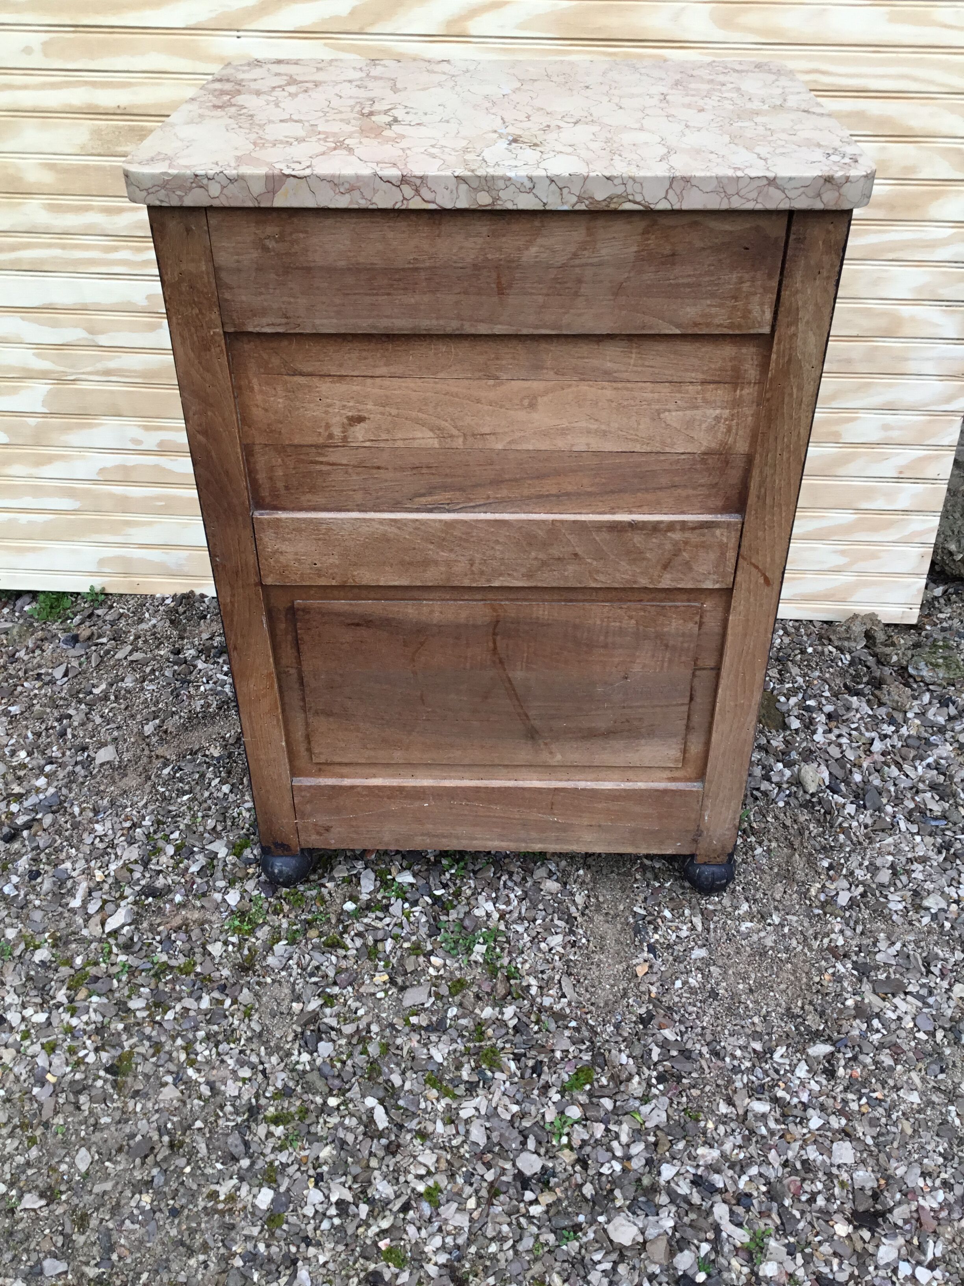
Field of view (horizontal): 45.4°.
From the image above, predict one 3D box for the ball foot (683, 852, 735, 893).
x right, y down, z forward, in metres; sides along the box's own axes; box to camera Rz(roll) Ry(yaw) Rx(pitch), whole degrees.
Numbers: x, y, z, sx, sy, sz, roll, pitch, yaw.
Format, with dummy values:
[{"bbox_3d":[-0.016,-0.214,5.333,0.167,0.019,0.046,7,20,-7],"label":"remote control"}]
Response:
[{"bbox_3d":[0.255,0.255,1.291,0.057,0.047,0.057,1,37,1],"label":"ball foot"}]

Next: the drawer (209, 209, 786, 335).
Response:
[{"bbox_3d":[0.014,-0.366,0.975,0.418,0.098,0.290,1,37,1],"label":"drawer"}]

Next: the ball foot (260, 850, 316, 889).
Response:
[{"bbox_3d":[-0.221,0.249,1.303,0.057,0.047,0.057,1,37,1],"label":"ball foot"}]

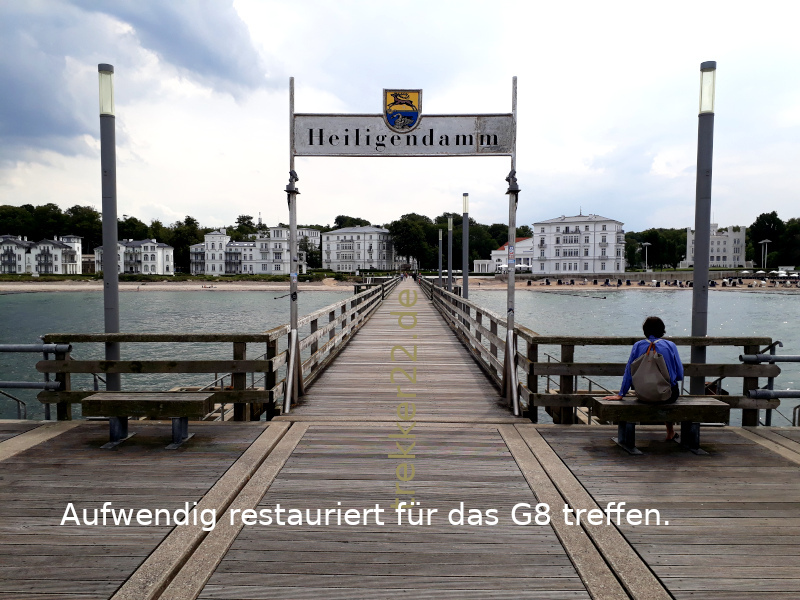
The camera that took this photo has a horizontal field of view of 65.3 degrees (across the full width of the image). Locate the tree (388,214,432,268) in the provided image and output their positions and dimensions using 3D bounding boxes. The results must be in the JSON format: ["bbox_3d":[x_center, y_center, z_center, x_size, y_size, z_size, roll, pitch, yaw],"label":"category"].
[{"bbox_3d":[4.291,-24.283,257.180,18.200,21.800,18.200,0,3,1],"label":"tree"}]

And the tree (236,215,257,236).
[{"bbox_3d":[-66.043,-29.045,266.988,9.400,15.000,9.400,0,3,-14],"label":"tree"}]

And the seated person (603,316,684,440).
[{"bbox_3d":[2.338,0.788,6.100,0.750,1.260,0.700,0,3,1],"label":"seated person"}]

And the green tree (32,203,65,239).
[{"bbox_3d":[-128.409,-22.857,229.196,13.000,25.800,13.000,0,3,0],"label":"green tree"}]

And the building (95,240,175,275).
[{"bbox_3d":[-89.946,-14.672,210.550,23.000,12.200,12.500,0,3,-5],"label":"building"}]

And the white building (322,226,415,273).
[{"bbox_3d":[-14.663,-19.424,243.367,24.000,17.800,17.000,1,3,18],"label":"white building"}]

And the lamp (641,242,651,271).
[{"bbox_3d":[79.374,-13.886,201.575,3.200,9.350,3.200,1,3,21],"label":"lamp"}]

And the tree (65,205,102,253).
[{"bbox_3d":[-115.970,-22.493,229.212,14.500,25.000,14.500,0,3,0],"label":"tree"}]

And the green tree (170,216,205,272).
[{"bbox_3d":[-80.683,-21.203,237.306,13.000,21.000,13.000,-1,3,-19],"label":"green tree"}]

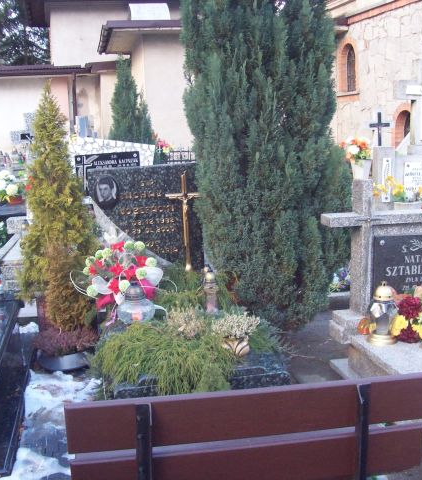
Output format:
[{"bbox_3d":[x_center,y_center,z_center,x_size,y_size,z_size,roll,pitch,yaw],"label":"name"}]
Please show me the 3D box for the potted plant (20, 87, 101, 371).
[{"bbox_3d":[-1.020,-0.224,4.450,0.480,1.630,0.480,-3,10,-11],"label":"potted plant"}]

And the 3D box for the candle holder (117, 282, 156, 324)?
[{"bbox_3d":[-0.442,0.383,3.950,0.215,0.265,0.215,-3,9,-12],"label":"candle holder"}]

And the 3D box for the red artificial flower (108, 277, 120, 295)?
[{"bbox_3d":[-0.586,0.276,4.000,0.080,0.110,0.070,-3,10,-8],"label":"red artificial flower"}]

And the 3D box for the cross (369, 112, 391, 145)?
[{"bbox_3d":[2.394,-1.546,9.400,0.325,0.520,0.050,-3,10,-12],"label":"cross"}]

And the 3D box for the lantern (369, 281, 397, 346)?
[{"bbox_3d":[0.920,0.392,3.570,0.155,0.320,0.155,-3,9,-12],"label":"lantern"}]

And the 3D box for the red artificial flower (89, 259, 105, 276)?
[{"bbox_3d":[-0.699,0.166,4.100,0.095,0.105,0.070,0,10,8],"label":"red artificial flower"}]

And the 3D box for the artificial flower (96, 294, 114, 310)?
[{"bbox_3d":[-0.648,0.380,4.050,0.105,0.095,0.060,-2,9,-9],"label":"artificial flower"}]

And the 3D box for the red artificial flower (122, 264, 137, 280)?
[{"bbox_3d":[-0.500,0.199,4.080,0.090,0.090,0.050,-2,9,-7],"label":"red artificial flower"}]

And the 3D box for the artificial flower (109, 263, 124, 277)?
[{"bbox_3d":[-0.582,0.182,4.100,0.085,0.080,0.050,-2,9,-8],"label":"artificial flower"}]

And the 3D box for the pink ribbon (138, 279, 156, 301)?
[{"bbox_3d":[-0.417,0.320,4.300,0.115,0.140,0.070,-2,8,-5],"label":"pink ribbon"}]

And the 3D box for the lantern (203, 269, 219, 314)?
[{"bbox_3d":[0.003,0.332,4.250,0.095,0.300,0.095,-3,9,-12],"label":"lantern"}]

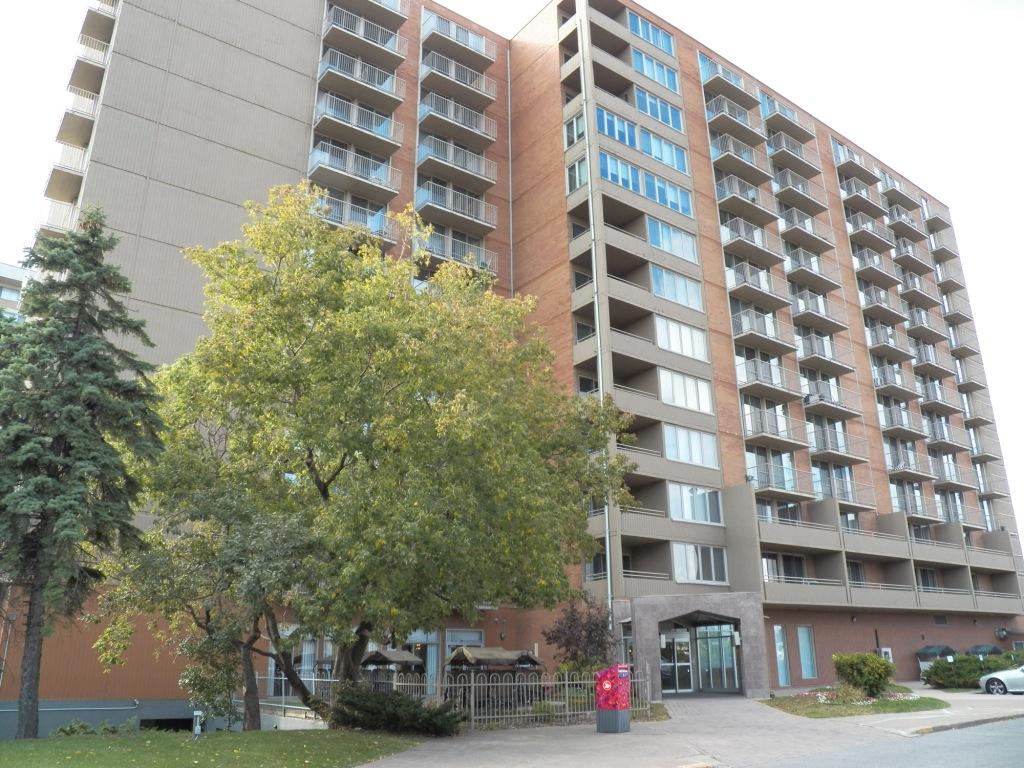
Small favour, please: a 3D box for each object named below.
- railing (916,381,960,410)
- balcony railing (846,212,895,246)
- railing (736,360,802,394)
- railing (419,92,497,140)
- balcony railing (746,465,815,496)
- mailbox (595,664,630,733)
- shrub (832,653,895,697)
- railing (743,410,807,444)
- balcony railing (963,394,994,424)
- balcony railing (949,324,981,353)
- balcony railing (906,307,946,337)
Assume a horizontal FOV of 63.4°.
[{"bbox_3d":[27.749,1.036,53.533,3.953,1.197,1.052,14,-24,-35],"label":"railing"},{"bbox_3d":[24.043,-10.036,55.409,4.110,1.160,1.040,14,-24,-36],"label":"balcony railing"},{"bbox_3d":[13.194,-0.186,42.084,4.000,1.120,1.030,14,-24,-35],"label":"railing"},{"bbox_3d":[-2.785,-13.675,43.127,4.000,1.120,1.030,14,-24,-35],"label":"railing"},{"bbox_3d":[13.194,4.774,40.234,3.968,1.136,1.078,14,-24,-35],"label":"balcony railing"},{"bbox_3d":[1.984,6.168,16.259,0.500,1.220,0.500,-13,-23,31],"label":"mailbox"},{"bbox_3d":[12.731,10.503,30.000,2.100,1.550,2.000,14,-24,-35],"label":"shrub"},{"bbox_3d":[13.214,2.310,41.214,4.000,1.120,1.030,14,-24,-35],"label":"railing"},{"bbox_3d":[31.936,2.060,56.792,2.323,1.197,1.052,14,-24,-35],"label":"balcony railing"},{"bbox_3d":[31.916,-2.786,58.511,2.323,1.197,1.052,14,-24,-35],"label":"balcony railing"},{"bbox_3d":[27.716,-3.825,55.267,3.953,1.197,1.052,14,-24,-35],"label":"balcony railing"}]

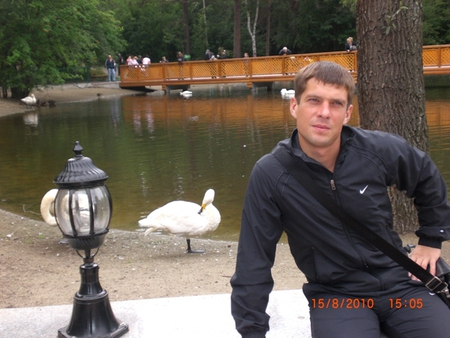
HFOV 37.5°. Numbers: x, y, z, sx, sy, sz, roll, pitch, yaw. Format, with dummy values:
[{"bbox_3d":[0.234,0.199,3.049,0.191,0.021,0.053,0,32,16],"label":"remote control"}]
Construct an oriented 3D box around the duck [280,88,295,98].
[{"bbox_3d":[2.982,-3.585,31.000,0.780,0.360,0.360,-3,10,0],"label":"duck"}]

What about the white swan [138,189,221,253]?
[{"bbox_3d":[-0.458,0.524,6.750,0.810,0.645,0.360,-1,10,10],"label":"white swan"}]

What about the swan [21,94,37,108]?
[{"bbox_3d":[-8.667,-2.982,29.300,0.760,0.650,0.360,3,11,30],"label":"swan"}]

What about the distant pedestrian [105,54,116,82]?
[{"bbox_3d":[-7.442,-6.561,43.300,0.580,1.760,0.360,-4,10,-10],"label":"distant pedestrian"}]

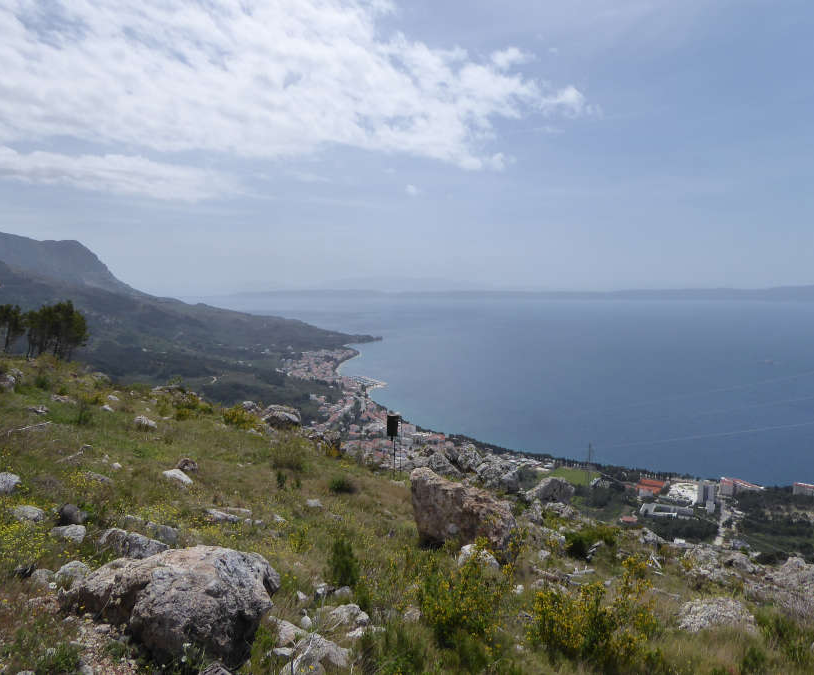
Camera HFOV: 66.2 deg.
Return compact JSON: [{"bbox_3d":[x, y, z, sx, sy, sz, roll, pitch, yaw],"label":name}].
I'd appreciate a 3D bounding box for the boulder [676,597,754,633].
[{"bbox_3d":[2.997,2.682,6.053,0.714,0.253,0.464,0,4,0],"label":"boulder"}]

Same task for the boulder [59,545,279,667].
[{"bbox_3d":[-1.295,1.467,3.480,1.145,0.517,0.859,-1,5,-10],"label":"boulder"}]

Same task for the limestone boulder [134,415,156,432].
[{"bbox_3d":[-5.248,1.726,12.526,0.448,0.357,0.336,-1,5,-10],"label":"limestone boulder"}]

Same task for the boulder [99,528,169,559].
[{"bbox_3d":[-2.109,1.596,4.841,0.498,0.196,0.274,-2,5,-20],"label":"boulder"}]

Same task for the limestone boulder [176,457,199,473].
[{"bbox_3d":[-3.139,1.816,8.926,0.328,0.219,0.263,0,4,0],"label":"limestone boulder"}]

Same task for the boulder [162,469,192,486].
[{"bbox_3d":[-2.881,1.750,7.802,0.352,0.214,0.229,-2,5,-20],"label":"boulder"}]

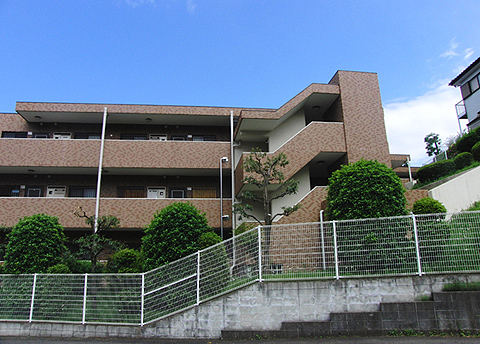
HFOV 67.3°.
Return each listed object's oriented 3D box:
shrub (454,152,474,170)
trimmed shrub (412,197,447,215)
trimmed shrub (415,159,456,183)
[{"bbox_3d":[10.664,-0.502,17.124,0.947,0.887,0.947,-1,-15,0],"label":"shrub"},{"bbox_3d":[6.070,1.166,11.549,1.087,0.772,1.087,-1,-15,0],"label":"trimmed shrub"},{"bbox_3d":[9.558,-0.078,17.536,1.941,1.204,1.164,-1,-15,0],"label":"trimmed shrub"}]

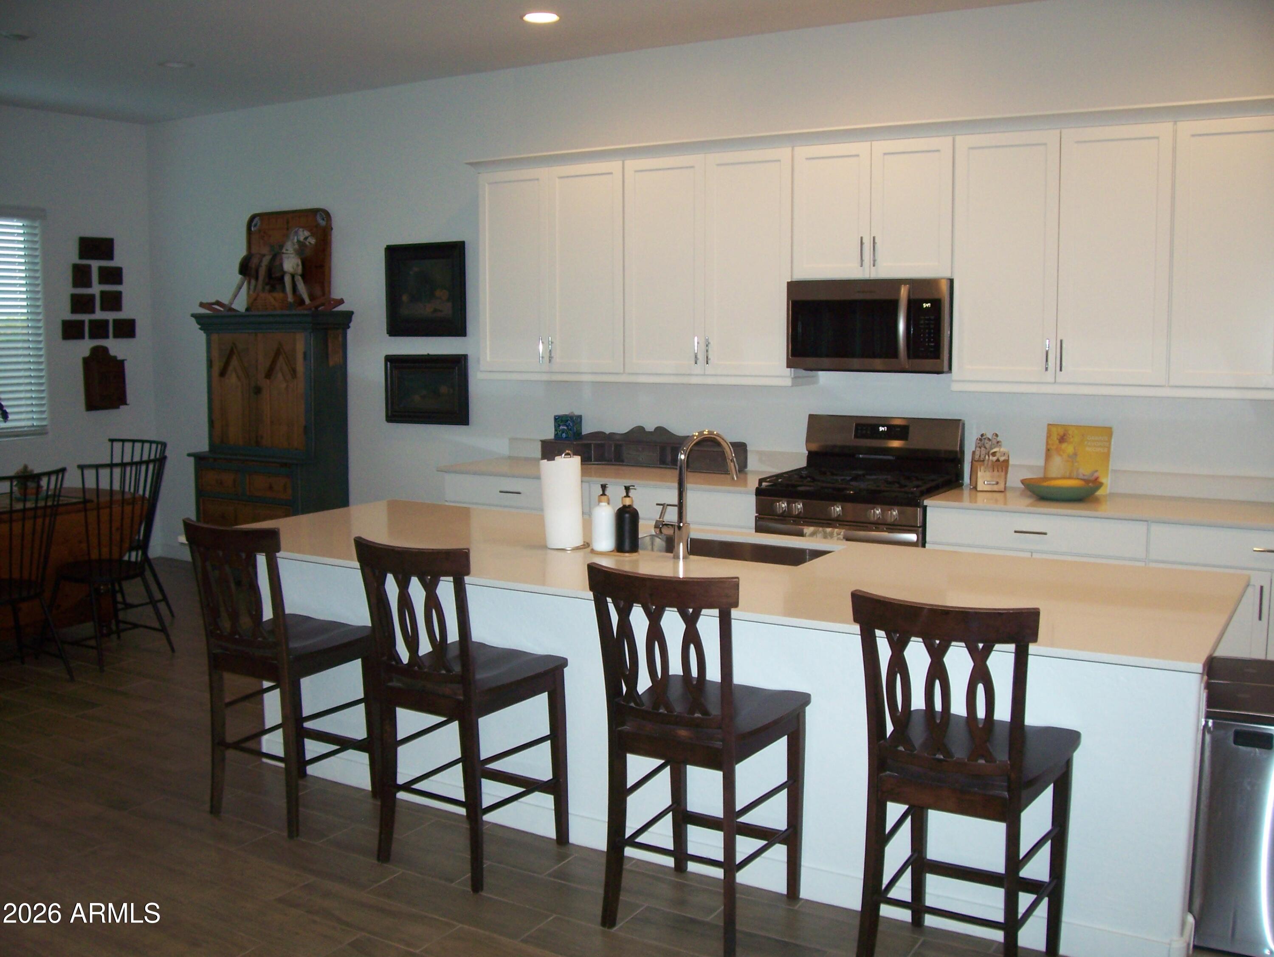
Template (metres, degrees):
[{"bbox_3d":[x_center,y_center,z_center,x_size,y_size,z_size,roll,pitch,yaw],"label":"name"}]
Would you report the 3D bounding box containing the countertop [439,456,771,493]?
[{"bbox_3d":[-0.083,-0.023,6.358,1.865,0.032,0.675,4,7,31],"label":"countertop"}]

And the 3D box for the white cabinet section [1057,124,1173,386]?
[{"bbox_3d":[2.013,-0.914,5.229,0.447,1.053,0.320,4,8,30],"label":"white cabinet section"}]

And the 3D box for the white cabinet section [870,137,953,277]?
[{"bbox_3d":[1.280,-1.201,5.627,0.379,0.600,0.320,4,8,30],"label":"white cabinet section"}]

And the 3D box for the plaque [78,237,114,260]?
[{"bbox_3d":[-3.562,-1.511,8.258,0.025,0.152,0.277,4,7,31],"label":"plaque"}]

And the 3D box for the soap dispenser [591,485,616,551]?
[{"bbox_3d":[-0.103,0.119,3.887,0.072,0.206,0.075,0,6,0],"label":"soap dispenser"}]

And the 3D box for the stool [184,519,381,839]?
[{"bbox_3d":[-1.169,0.620,4.150,0.460,1.020,0.530,4,8,31],"label":"stool"}]

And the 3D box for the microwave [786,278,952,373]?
[{"bbox_3d":[1.098,-0.698,5.706,0.760,0.419,0.440,4,7,31],"label":"microwave"}]

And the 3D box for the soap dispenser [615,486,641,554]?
[{"bbox_3d":[-0.029,0.123,3.941,0.076,0.216,0.073,0,7,0],"label":"soap dispenser"}]

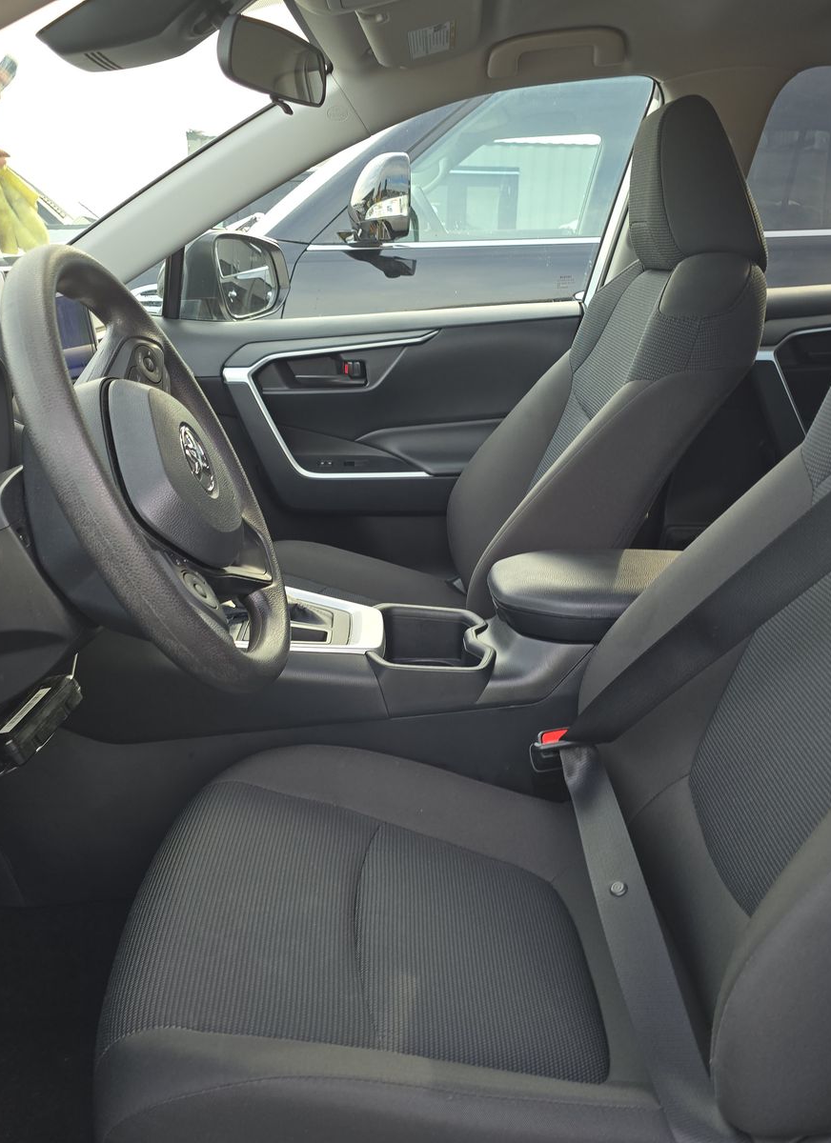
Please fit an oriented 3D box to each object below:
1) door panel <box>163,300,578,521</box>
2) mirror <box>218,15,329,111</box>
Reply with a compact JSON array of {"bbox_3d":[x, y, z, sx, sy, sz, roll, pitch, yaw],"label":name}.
[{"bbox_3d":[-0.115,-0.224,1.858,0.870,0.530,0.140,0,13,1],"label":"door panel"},{"bbox_3d":[-0.151,-0.554,1.101,0.040,0.067,0.240,11,21,15],"label":"mirror"}]

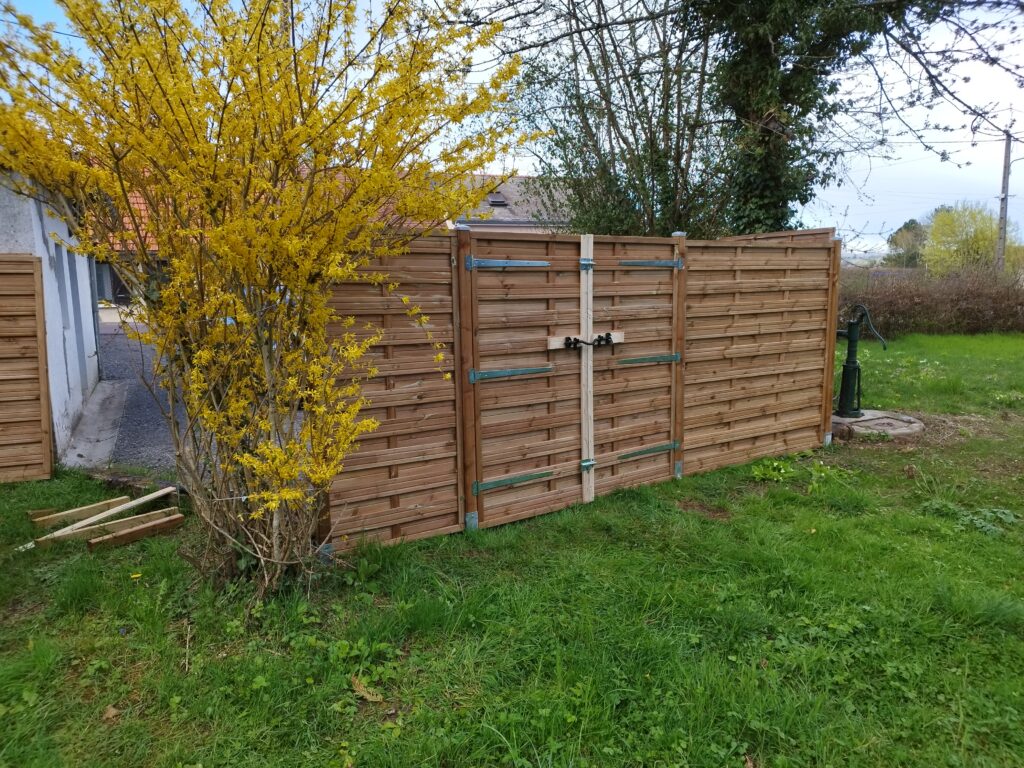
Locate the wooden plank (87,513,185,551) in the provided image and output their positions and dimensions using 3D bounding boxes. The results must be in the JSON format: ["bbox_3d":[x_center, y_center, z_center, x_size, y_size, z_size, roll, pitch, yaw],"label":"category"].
[{"bbox_3d":[-2.288,0.919,4.363,0.062,0.063,0.560,5,10,36],"label":"wooden plank"}]

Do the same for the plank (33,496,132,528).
[{"bbox_3d":[-2.885,0.874,4.792,0.050,0.070,0.590,5,10,36],"label":"plank"}]

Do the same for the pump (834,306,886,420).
[{"bbox_3d":[3.604,-0.239,7.396,0.550,1.170,0.280,3,9,28],"label":"pump"}]

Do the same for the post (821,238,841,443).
[{"bbox_3d":[2.913,-0.391,6.460,0.075,1.840,0.075,-6,9,-31],"label":"post"}]

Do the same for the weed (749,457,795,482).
[{"bbox_3d":[2.025,0.667,5.494,0.330,0.120,0.280,2,8,20],"label":"weed"}]

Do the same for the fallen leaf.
[{"bbox_3d":[-0.542,1.143,2.665,0.150,0.030,0.070,6,11,42],"label":"fallen leaf"}]

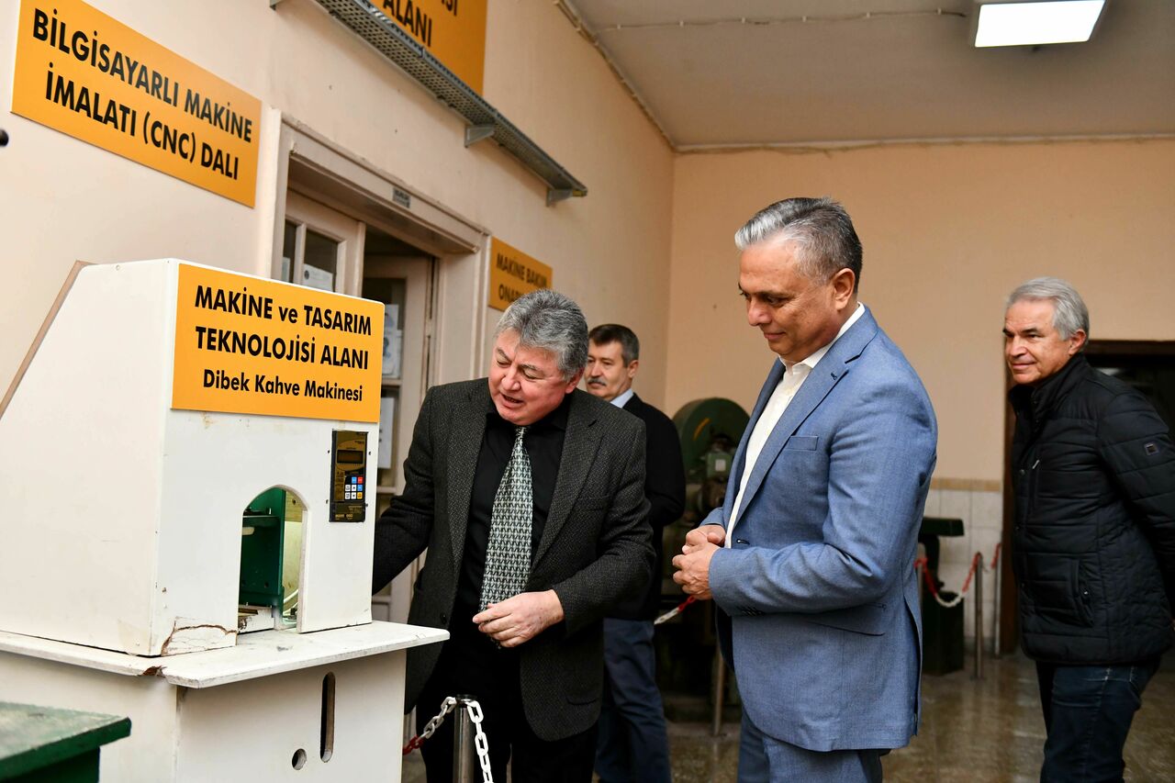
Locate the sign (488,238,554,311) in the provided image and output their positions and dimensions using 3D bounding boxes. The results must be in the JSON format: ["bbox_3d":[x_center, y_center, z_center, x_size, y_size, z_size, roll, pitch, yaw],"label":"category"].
[{"bbox_3d":[-0.300,-0.505,5.473,0.020,0.313,0.900,2,-3,16],"label":"sign"}]

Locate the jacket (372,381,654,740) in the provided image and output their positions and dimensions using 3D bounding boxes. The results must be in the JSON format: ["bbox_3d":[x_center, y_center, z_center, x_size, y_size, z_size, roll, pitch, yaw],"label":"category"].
[{"bbox_3d":[-0.170,0.347,2.360,0.590,0.730,0.420,2,-3,18],"label":"jacket"}]

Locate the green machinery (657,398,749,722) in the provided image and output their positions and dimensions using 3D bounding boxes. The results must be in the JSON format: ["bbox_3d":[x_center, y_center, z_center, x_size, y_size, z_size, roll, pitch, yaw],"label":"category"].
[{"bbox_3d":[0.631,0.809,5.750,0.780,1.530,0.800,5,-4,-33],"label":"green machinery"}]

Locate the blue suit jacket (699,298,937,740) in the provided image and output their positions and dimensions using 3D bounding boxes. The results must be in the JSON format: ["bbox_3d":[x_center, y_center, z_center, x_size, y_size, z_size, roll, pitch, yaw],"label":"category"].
[{"bbox_3d":[0.422,0.248,2.070,0.390,0.790,0.500,4,-3,-21],"label":"blue suit jacket"}]

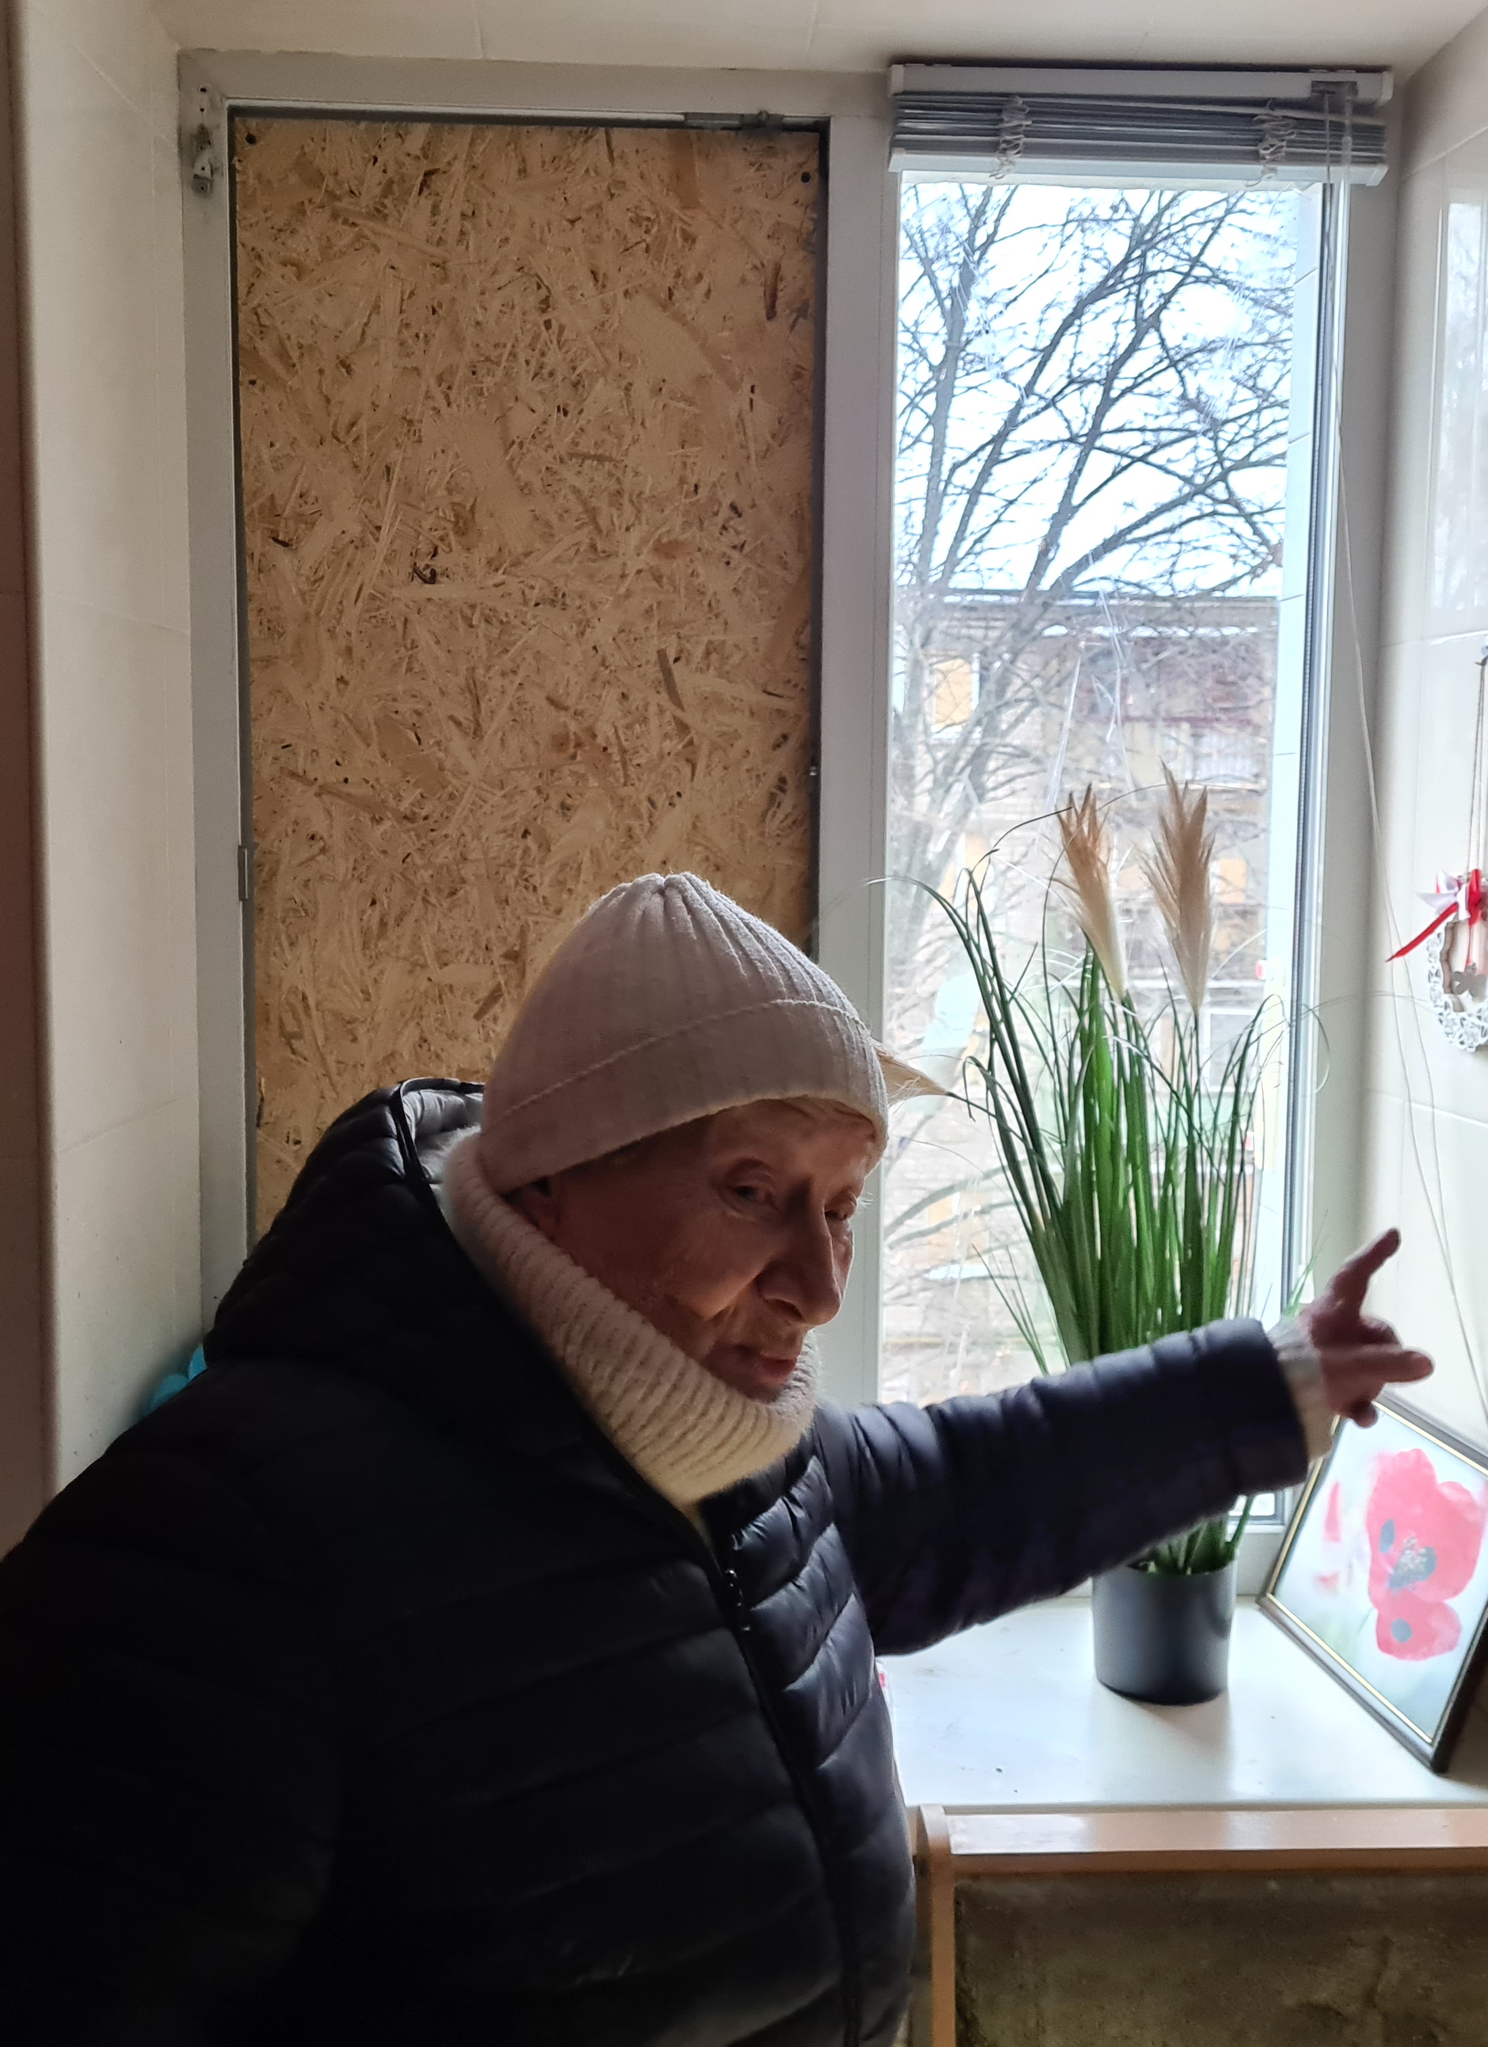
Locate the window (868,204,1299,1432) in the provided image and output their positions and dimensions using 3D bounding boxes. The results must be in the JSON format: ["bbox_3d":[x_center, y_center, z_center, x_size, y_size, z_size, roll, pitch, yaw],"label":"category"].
[{"bbox_3d":[0.325,-0.142,1.879,0.390,1.215,0.050,0,6,-3],"label":"window"}]

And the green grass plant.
[{"bbox_3d":[0.296,0.138,1.726,0.277,0.679,0.220,0,6,-3],"label":"green grass plant"}]

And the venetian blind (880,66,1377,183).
[{"bbox_3d":[0.342,-0.772,1.765,0.438,0.089,0.045,0,6,-3],"label":"venetian blind"}]

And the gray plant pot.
[{"bbox_3d":[0.362,0.512,1.767,0.126,0.104,0.126,0,6,0],"label":"gray plant pot"}]

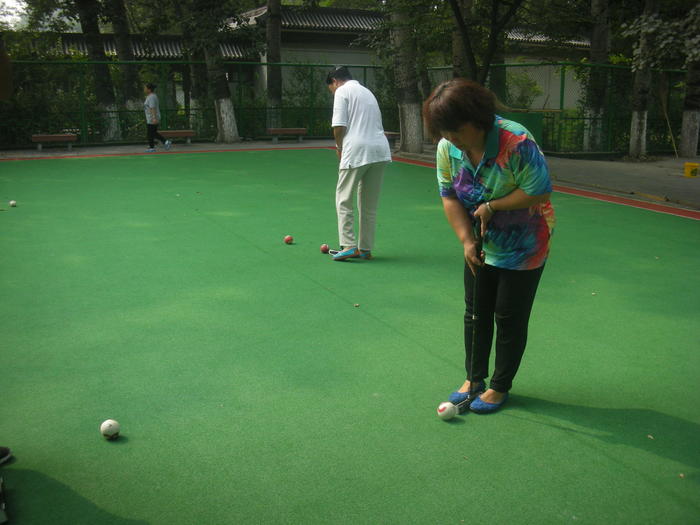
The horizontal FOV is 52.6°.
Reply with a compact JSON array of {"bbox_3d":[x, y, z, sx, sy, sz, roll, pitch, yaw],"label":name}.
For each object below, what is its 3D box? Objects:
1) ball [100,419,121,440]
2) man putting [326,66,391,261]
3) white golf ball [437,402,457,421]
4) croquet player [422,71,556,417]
[{"bbox_3d":[-0.950,0.662,2.805,0.075,0.075,0.075,0,14,0],"label":"ball"},{"bbox_3d":[0.075,-0.786,5.638,0.460,1.510,0.450,7,16,27],"label":"man putting"},{"bbox_3d":[0.405,0.624,2.958,0.075,0.075,0.075,0,14,0],"label":"white golf ball"},{"bbox_3d":[0.575,-0.063,2.994,0.470,1.390,0.470,-12,18,-39],"label":"croquet player"}]

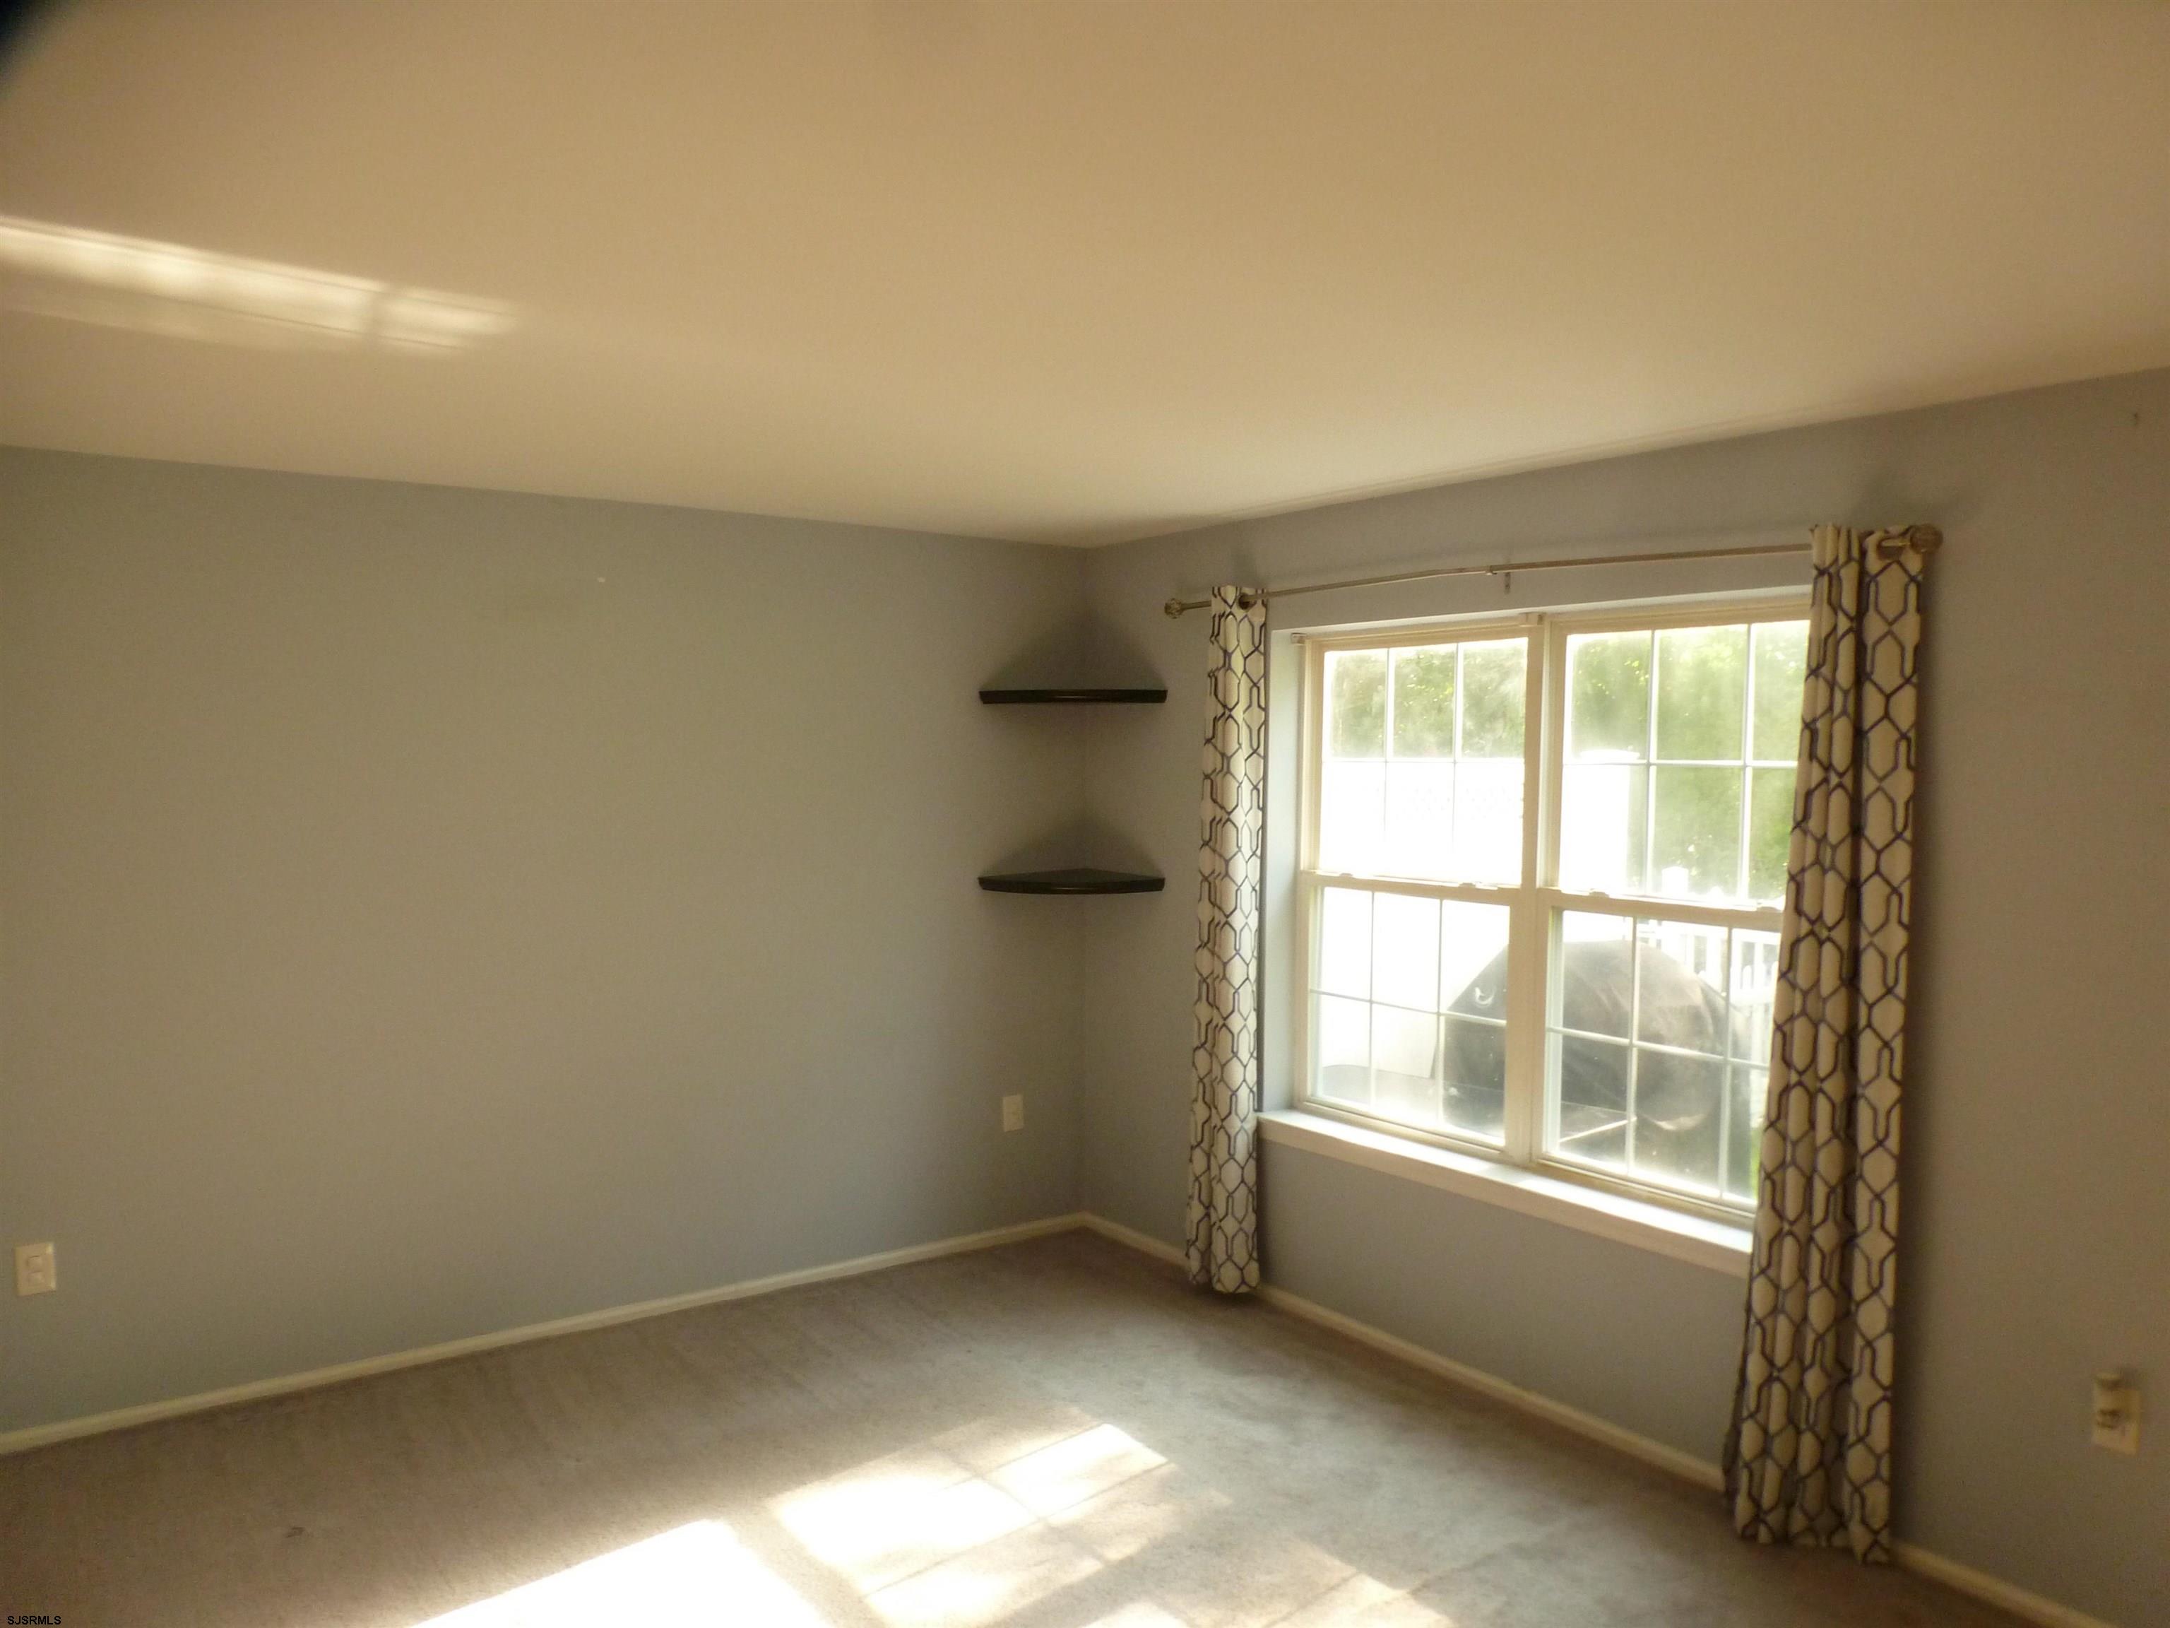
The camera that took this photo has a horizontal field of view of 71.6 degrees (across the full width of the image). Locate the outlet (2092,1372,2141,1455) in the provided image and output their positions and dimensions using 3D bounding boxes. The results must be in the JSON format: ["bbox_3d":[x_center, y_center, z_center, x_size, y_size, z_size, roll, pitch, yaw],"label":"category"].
[{"bbox_3d":[1.940,1.135,2.835,0.022,0.122,0.073,-2,3,-38],"label":"outlet"}]

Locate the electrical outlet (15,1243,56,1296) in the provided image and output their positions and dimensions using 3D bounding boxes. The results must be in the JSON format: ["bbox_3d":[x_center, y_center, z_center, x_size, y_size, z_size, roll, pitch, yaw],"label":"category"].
[{"bbox_3d":[-2.536,1.102,3.639,0.073,0.117,0.012,-1,3,-34],"label":"electrical outlet"}]

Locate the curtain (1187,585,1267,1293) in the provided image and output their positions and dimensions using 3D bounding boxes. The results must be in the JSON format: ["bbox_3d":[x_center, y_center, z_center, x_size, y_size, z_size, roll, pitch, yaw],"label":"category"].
[{"bbox_3d":[0.436,0.390,4.646,0.108,2.167,0.295,-2,3,-38],"label":"curtain"}]

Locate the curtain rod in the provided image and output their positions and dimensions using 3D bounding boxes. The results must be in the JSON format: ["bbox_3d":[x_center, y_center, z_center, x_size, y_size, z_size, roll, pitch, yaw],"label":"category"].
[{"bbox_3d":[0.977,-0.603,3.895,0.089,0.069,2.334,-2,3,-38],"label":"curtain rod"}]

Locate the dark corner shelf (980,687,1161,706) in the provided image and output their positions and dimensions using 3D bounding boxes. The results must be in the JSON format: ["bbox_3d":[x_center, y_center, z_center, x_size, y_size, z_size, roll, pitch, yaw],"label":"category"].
[{"bbox_3d":[-0.024,-0.392,5.102,0.621,0.041,0.384,1,3,9],"label":"dark corner shelf"}]

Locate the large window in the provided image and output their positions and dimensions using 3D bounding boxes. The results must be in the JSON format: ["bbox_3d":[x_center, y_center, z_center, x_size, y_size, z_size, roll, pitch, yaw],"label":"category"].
[{"bbox_3d":[1.190,0.216,3.981,0.108,1.478,1.724,-2,3,-38],"label":"large window"}]

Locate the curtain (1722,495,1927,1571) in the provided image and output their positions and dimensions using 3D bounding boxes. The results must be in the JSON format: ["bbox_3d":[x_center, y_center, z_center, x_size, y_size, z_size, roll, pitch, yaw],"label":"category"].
[{"bbox_3d":[1.560,0.474,3.183,0.138,2.157,0.325,-2,3,-38],"label":"curtain"}]

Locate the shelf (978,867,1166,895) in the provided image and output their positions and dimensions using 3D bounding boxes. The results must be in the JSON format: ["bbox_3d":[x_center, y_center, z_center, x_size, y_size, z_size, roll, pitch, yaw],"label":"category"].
[{"bbox_3d":[-0.027,0.235,5.129,0.621,0.041,0.384,1,3,9],"label":"shelf"}]

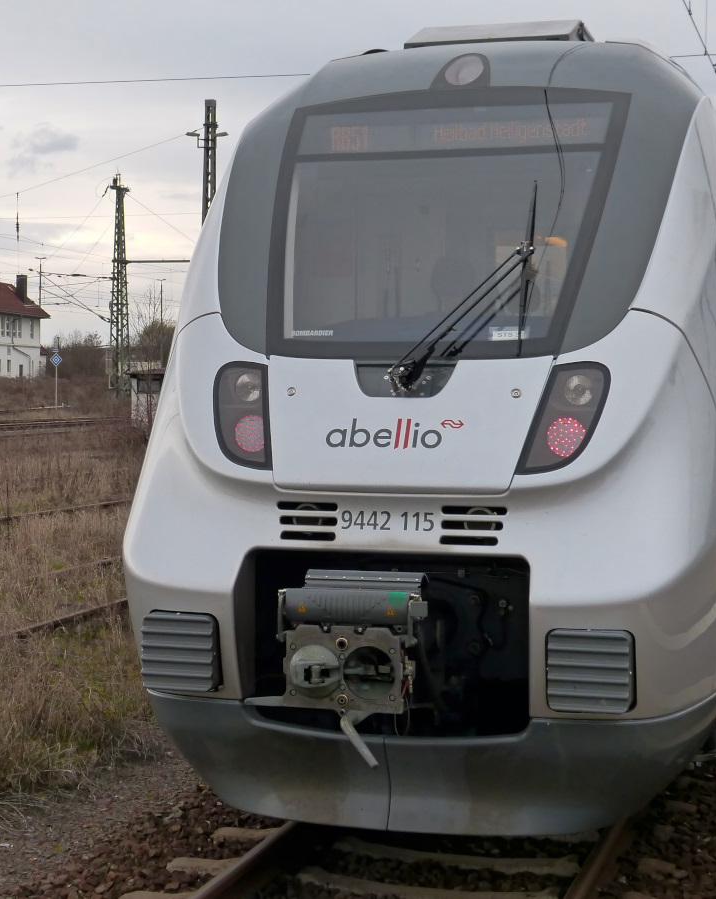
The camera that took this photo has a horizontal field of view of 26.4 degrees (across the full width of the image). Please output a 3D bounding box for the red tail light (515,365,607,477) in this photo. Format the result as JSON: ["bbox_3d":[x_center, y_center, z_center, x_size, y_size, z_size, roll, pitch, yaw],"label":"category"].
[{"bbox_3d":[0.851,-0.125,6.292,0.340,0.480,0.220,1,3,17],"label":"red tail light"}]

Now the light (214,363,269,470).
[{"bbox_3d":[-0.496,-0.147,6.711,0.340,0.480,0.220,1,3,17],"label":"light"}]

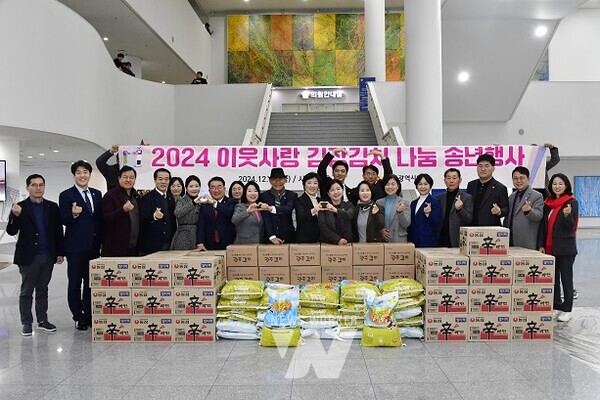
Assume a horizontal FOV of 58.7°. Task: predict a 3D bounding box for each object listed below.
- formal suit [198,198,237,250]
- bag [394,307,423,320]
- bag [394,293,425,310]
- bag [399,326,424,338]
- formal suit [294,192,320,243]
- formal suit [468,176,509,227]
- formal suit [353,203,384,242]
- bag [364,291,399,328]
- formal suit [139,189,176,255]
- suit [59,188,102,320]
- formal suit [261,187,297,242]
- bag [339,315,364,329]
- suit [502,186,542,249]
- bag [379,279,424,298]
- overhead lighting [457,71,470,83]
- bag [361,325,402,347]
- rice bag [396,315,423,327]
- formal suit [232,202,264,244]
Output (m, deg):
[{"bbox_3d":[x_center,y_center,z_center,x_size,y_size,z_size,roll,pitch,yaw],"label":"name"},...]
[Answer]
[{"bbox_3d":[-0.972,0.632,6.280,0.500,1.360,0.320,-1,1,-5],"label":"formal suit"},{"bbox_3d":[1.019,1.116,5.460,0.410,0.120,0.470,-5,1,2],"label":"bag"},{"bbox_3d":[1.034,1.001,5.460,0.410,0.125,0.470,-5,1,2],"label":"bag"},{"bbox_3d":[1.034,1.308,5.460,0.410,0.115,0.470,0,1,2],"label":"bag"},{"bbox_3d":[0.110,0.260,6.200,0.420,0.630,0.300,0,0,-17],"label":"formal suit"},{"bbox_3d":[2.244,0.078,6.400,0.500,0.720,0.300,1,1,27],"label":"formal suit"},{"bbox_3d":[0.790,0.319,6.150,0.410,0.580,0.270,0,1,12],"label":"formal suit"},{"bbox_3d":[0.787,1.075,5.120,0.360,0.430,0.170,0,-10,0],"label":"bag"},{"bbox_3d":[-1.657,0.260,6.200,0.500,0.780,0.300,0,0,-7],"label":"formal suit"},{"bbox_3d":[-2.330,0.571,5.660,0.470,1.450,0.300,-1,1,-32],"label":"suit"},{"bbox_3d":[-0.258,0.215,6.250,0.460,0.700,0.300,0,1,0],"label":"formal suit"},{"bbox_3d":[0.600,1.220,5.530,0.400,0.115,0.460,-1,0,2],"label":"bag"},{"bbox_3d":[2.575,0.253,6.200,0.480,0.820,0.310,1,2,38],"label":"suit"},{"bbox_3d":[1.040,0.915,5.460,0.440,0.140,0.460,0,0,2],"label":"bag"},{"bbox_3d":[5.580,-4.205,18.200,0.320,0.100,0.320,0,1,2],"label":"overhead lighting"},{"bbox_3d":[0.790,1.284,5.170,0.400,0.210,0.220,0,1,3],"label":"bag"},{"bbox_3d":[1.062,1.196,5.500,0.400,0.130,0.420,0,1,0],"label":"rice bag"},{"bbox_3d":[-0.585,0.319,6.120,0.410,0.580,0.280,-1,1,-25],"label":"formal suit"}]

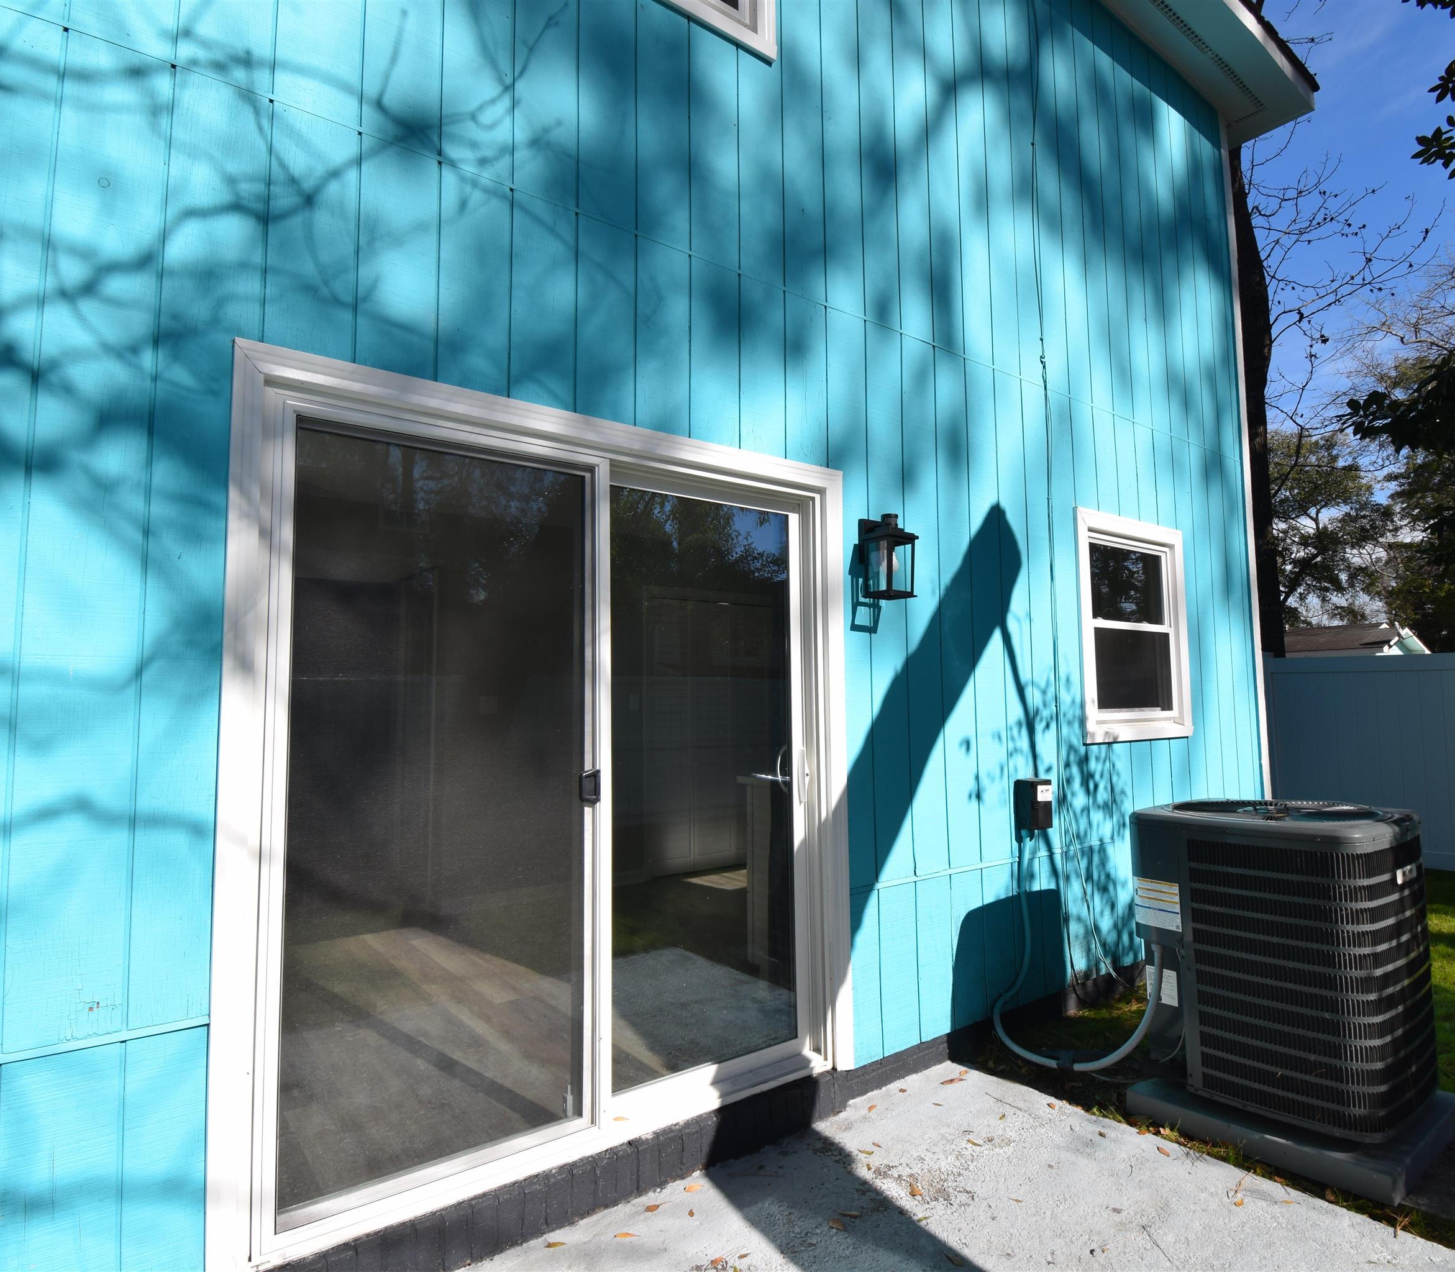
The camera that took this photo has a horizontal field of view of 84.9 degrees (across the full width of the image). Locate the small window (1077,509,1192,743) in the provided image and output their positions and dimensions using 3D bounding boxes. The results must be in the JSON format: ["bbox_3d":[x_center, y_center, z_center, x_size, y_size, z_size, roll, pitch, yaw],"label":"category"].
[{"bbox_3d":[2.110,-0.032,4.168,1.070,1.150,0.100,3,-6,-35],"label":"small window"}]

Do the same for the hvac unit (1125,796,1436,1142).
[{"bbox_3d":[1.998,1.115,2.878,0.730,0.935,0.730,3,-6,-38],"label":"hvac unit"}]

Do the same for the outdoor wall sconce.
[{"bbox_3d":[0.606,-0.302,2.996,0.150,0.315,0.175,3,-6,-35],"label":"outdoor wall sconce"}]

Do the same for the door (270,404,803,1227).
[{"bbox_3d":[-0.376,0.440,2.374,1.720,1.950,0.110,3,-6,-35],"label":"door"}]

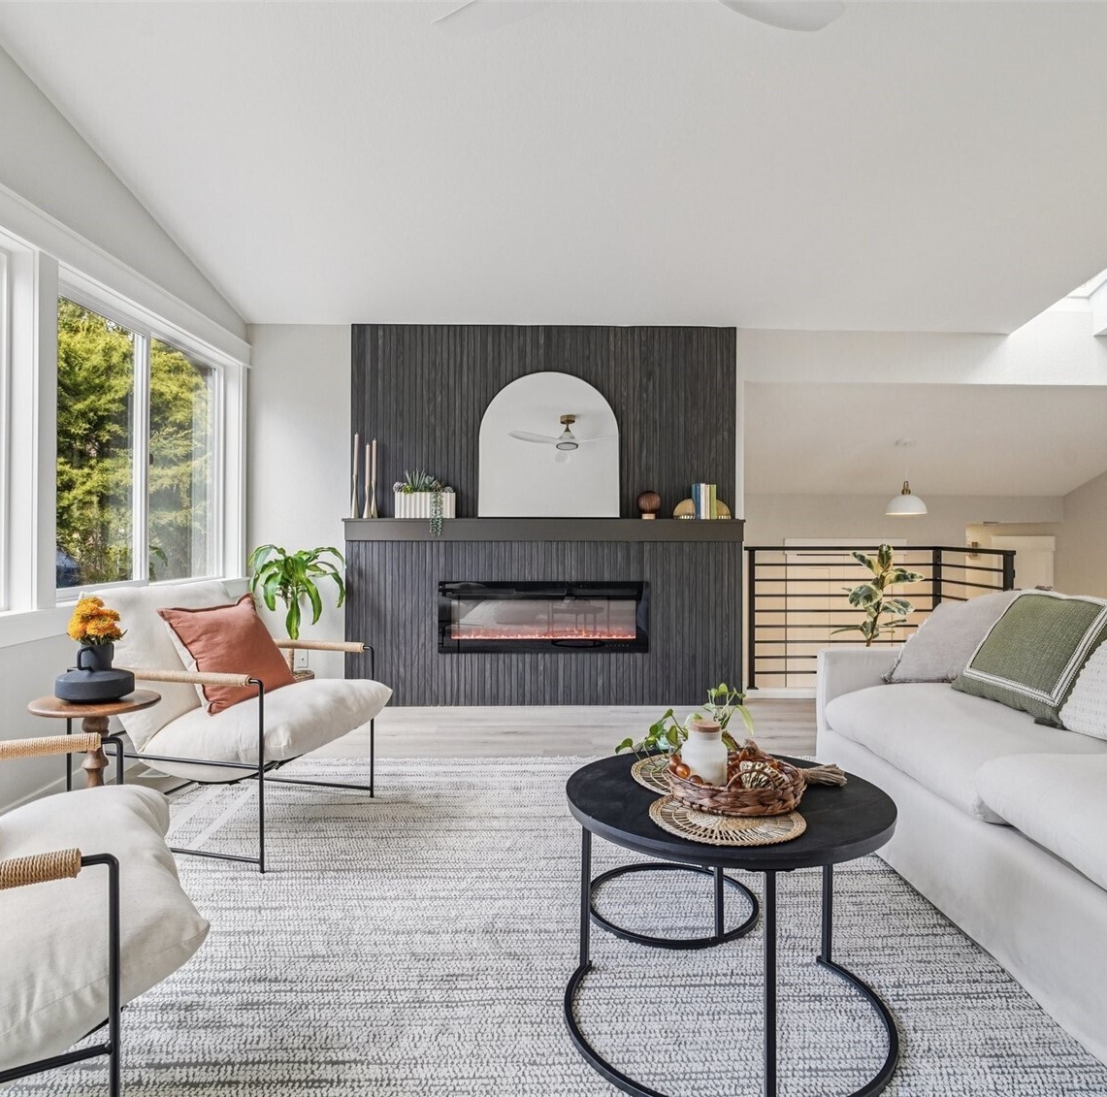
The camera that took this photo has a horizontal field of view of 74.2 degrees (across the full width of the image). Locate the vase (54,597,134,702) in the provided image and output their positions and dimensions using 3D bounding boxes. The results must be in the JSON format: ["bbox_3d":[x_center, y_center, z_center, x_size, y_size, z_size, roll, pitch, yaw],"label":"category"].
[{"bbox_3d":[-1.439,0.311,2.289,0.212,0.321,0.212,0,1,-1],"label":"vase"}]

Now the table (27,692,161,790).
[{"bbox_3d":[-1.411,0.754,2.256,0.349,0.562,0.349,0,1,-1],"label":"table"}]

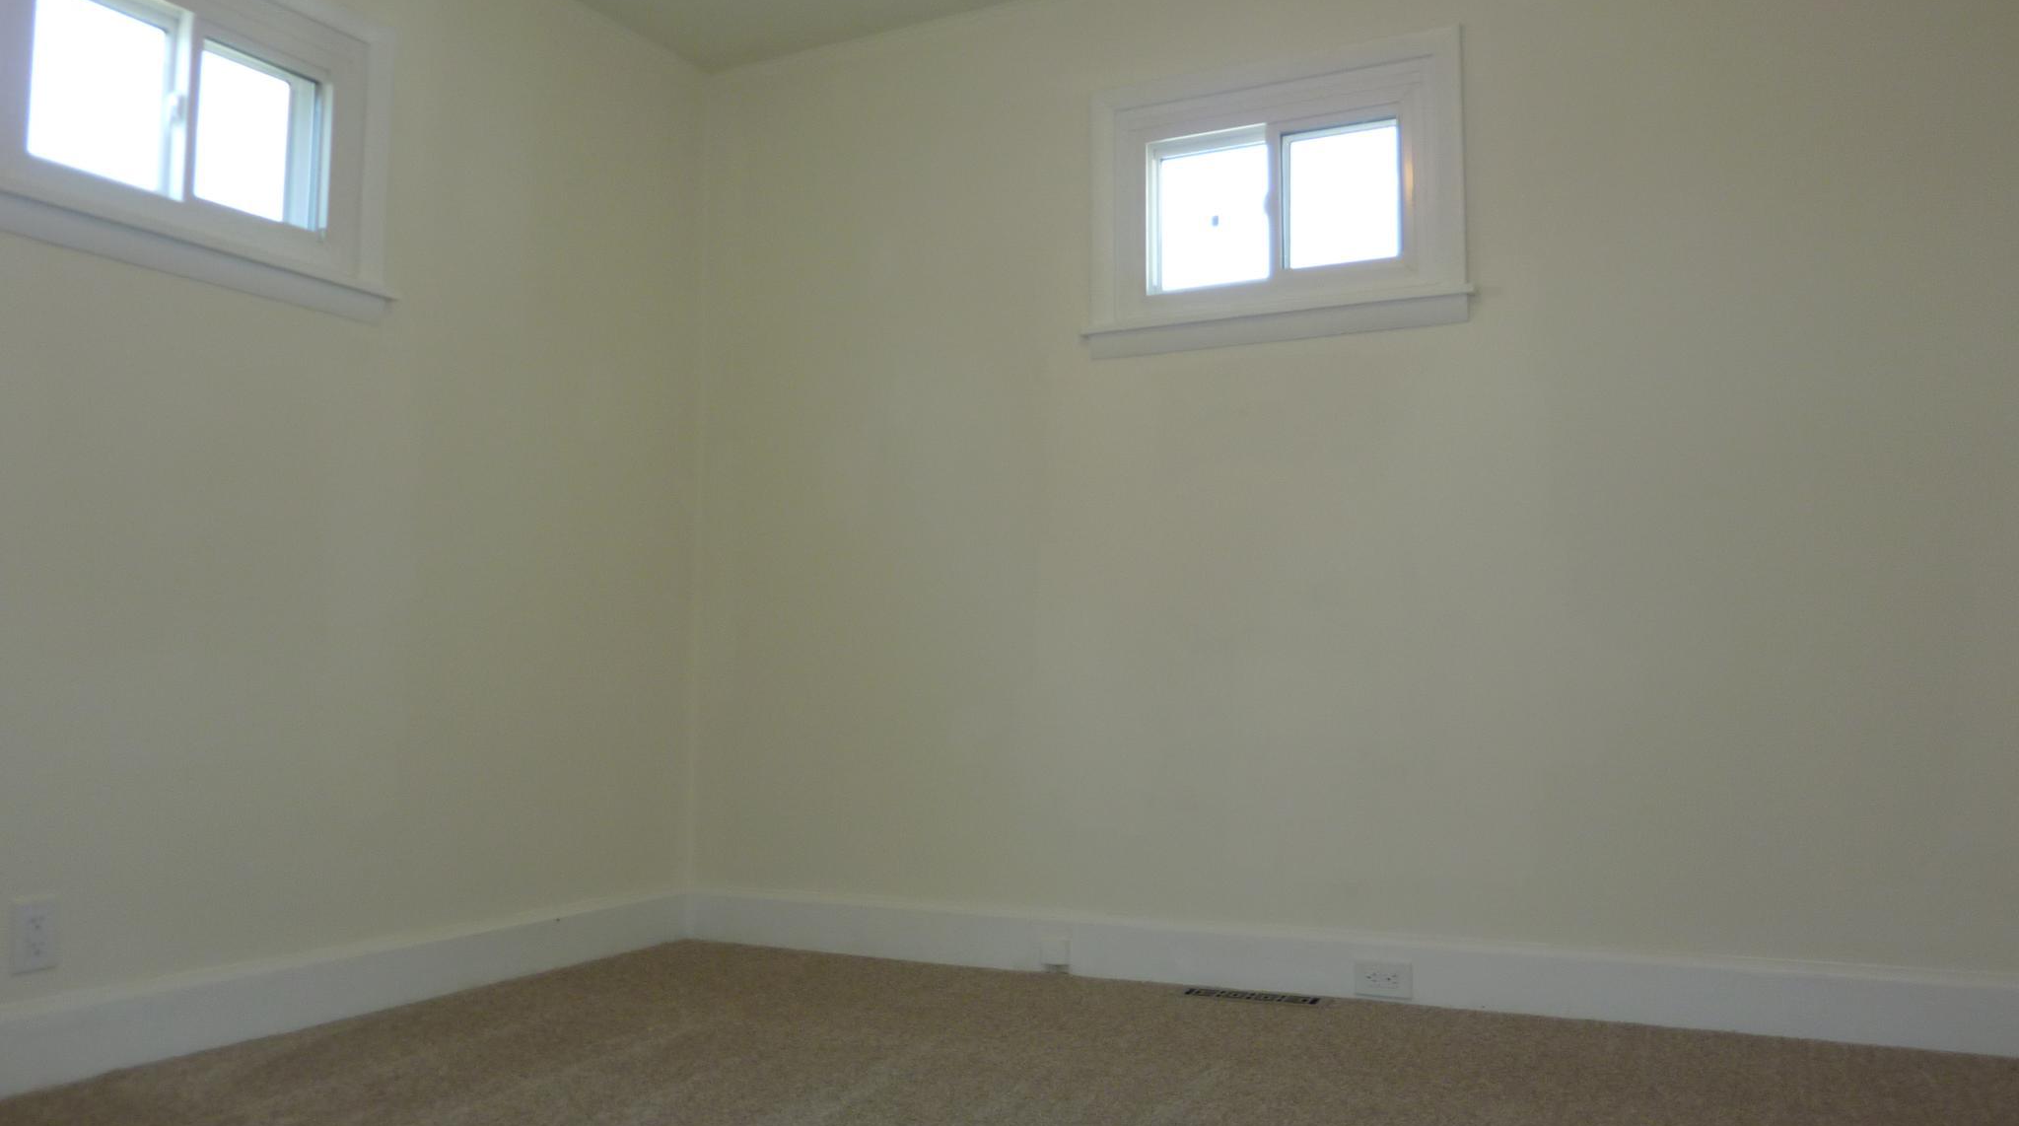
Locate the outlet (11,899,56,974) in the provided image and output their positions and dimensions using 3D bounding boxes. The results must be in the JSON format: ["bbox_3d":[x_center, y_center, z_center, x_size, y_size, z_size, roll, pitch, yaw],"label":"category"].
[{"bbox_3d":[-1.537,0.588,2.305,0.010,0.115,0.071,-3,-5,27],"label":"outlet"}]

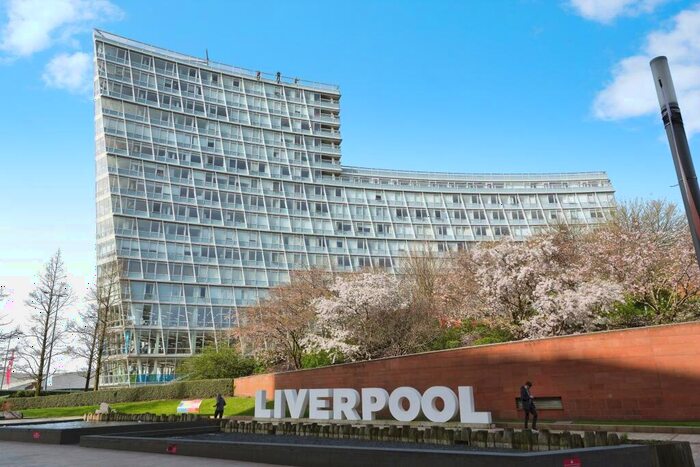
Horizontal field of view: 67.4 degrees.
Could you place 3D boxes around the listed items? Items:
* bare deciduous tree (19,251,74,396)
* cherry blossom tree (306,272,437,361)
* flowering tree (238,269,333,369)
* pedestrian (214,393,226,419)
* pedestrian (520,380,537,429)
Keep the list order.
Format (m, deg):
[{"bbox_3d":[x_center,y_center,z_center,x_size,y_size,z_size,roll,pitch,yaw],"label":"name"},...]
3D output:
[{"bbox_3d":[-28.275,8.398,49.000,5.000,13.000,5.000,-1,-17,0],"label":"bare deciduous tree"},{"bbox_3d":[1.392,5.374,34.000,7.800,5.700,6.600,-1,-17,0],"label":"cherry blossom tree"},{"bbox_3d":[-4.483,5.908,36.500,6.100,6.800,5.800,-1,-17,0],"label":"flowering tree"},{"bbox_3d":[-8.046,10.850,32.500,0.500,1.700,0.550,-11,-20,28],"label":"pedestrian"},{"bbox_3d":[6.867,6.636,20.200,0.600,1.720,0.500,-9,-19,23],"label":"pedestrian"}]

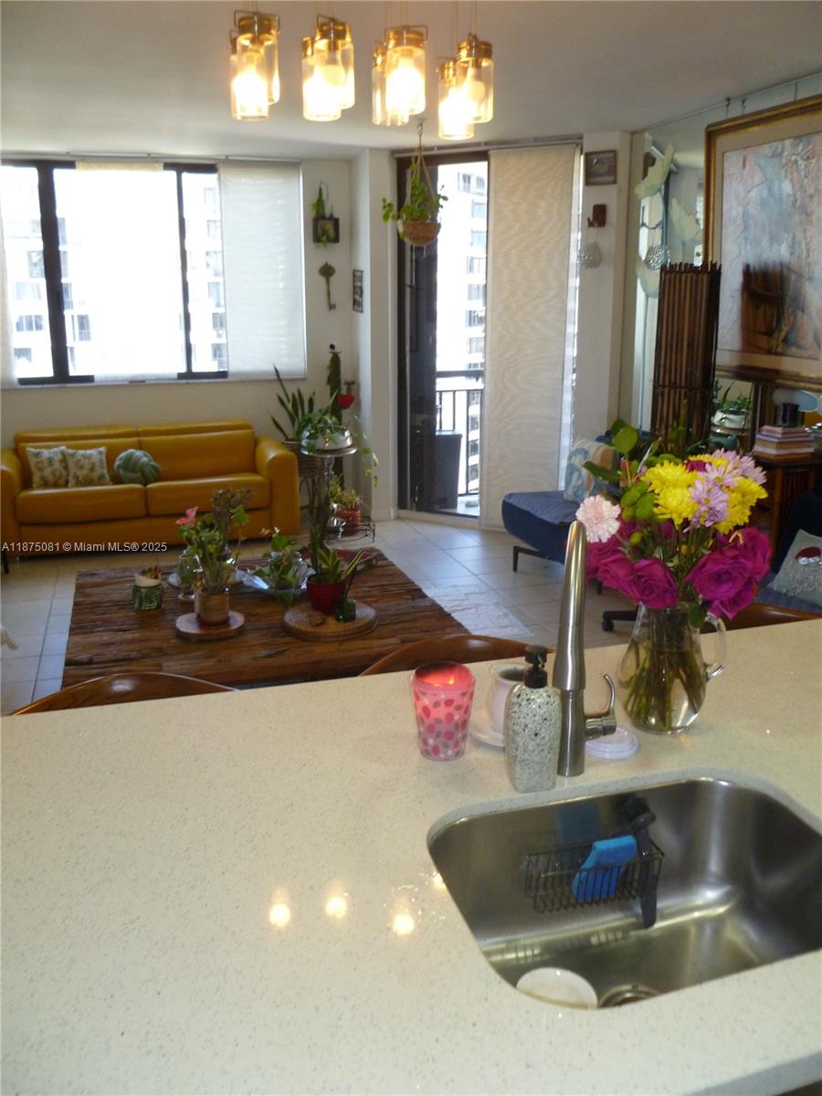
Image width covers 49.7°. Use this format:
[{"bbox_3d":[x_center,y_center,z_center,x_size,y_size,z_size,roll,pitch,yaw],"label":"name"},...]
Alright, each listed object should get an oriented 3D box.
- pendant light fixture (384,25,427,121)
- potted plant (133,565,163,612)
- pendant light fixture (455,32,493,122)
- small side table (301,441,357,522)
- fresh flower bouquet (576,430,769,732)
[{"bbox_3d":[-0.011,-1.090,2.040,0.100,0.179,0.100,0,15,0],"label":"pendant light fixture"},{"bbox_3d":[-1.026,0.155,3.460,0.108,0.153,0.108,-5,16,-17],"label":"potted plant"},{"bbox_3d":[0.163,-1.195,2.262,0.096,0.190,0.098,0,15,0],"label":"pendant light fixture"},{"bbox_3d":[-0.591,-0.418,6.472,0.410,0.610,0.410,-5,16,-17],"label":"small side table"},{"bbox_3d":[0.380,0.055,1.355,0.280,0.437,0.257,-5,16,-17],"label":"fresh flower bouquet"}]

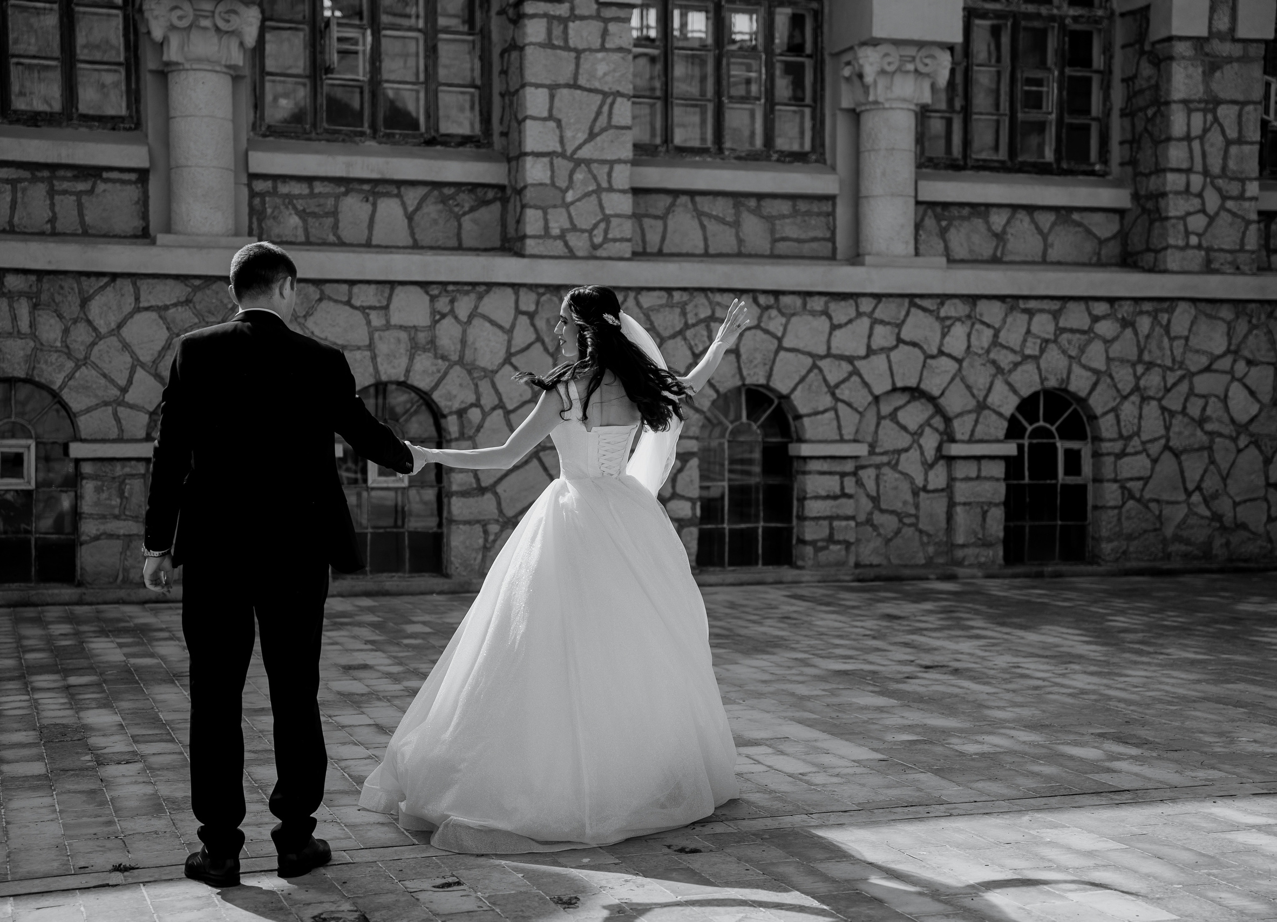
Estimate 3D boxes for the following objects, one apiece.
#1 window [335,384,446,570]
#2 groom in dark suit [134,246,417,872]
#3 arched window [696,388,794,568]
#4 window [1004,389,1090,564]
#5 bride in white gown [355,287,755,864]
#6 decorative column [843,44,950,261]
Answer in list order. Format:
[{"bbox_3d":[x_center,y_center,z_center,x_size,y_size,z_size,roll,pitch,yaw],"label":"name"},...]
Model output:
[{"bbox_3d":[-1.812,0.130,13.417,0.830,1.400,0.150,0,2,-19],"label":"window"},{"bbox_3d":[-1.044,0.275,5.336,0.760,1.800,0.480,0,2,-2],"label":"groom in dark suit"},{"bbox_3d":[0.813,0.121,14.304,0.840,1.410,0.150,0,2,-19],"label":"arched window"},{"bbox_3d":[3.329,0.129,15.149,0.850,1.420,0.150,0,2,-19],"label":"window"},{"bbox_3d":[-0.279,0.286,6.097,1.220,1.740,1.150,-1,2,-25],"label":"bride in white gown"},{"bbox_3d":[2.041,-2.443,14.667,0.700,1.720,0.660,0,2,-19],"label":"decorative column"}]

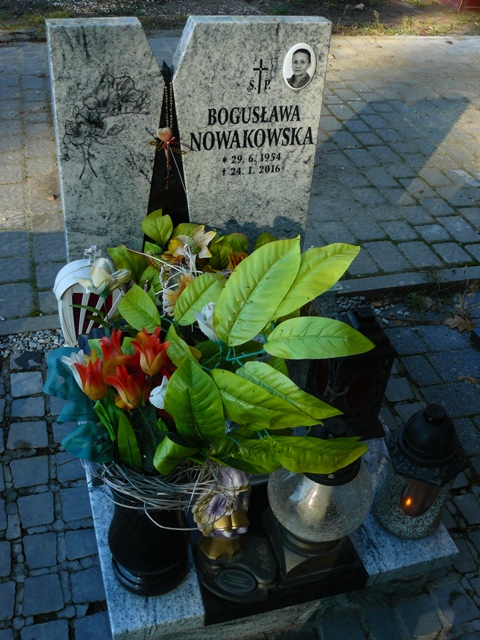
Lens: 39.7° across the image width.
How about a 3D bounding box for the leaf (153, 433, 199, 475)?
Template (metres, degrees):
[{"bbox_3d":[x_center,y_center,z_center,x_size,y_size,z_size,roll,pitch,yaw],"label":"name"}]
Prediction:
[{"bbox_3d":[-0.101,0.213,1.060,0.080,0.060,0.060,7,38,2],"label":"leaf"}]

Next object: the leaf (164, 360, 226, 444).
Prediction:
[{"bbox_3d":[-0.066,0.121,0.980,0.090,0.150,0.035,-7,24,7],"label":"leaf"}]

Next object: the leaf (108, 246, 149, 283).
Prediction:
[{"bbox_3d":[-0.248,-0.121,1.480,0.075,0.035,0.110,-45,99,-17],"label":"leaf"}]

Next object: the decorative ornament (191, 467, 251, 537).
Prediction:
[{"bbox_3d":[-0.037,0.345,1.265,0.100,0.115,0.075,-6,33,-16],"label":"decorative ornament"}]

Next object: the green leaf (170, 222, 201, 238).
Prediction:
[{"bbox_3d":[-0.133,-0.215,1.656,0.080,0.060,0.030,1,20,-5],"label":"green leaf"}]

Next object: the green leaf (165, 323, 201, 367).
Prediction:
[{"bbox_3d":[-0.088,0.039,1.020,0.055,0.090,0.030,-29,18,1],"label":"green leaf"}]

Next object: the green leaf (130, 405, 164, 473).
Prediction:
[{"bbox_3d":[-0.144,0.185,1.040,0.045,0.120,0.020,-1,27,4],"label":"green leaf"}]

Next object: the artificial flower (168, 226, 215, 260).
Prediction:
[{"bbox_3d":[-0.103,-0.169,1.450,0.100,0.075,0.100,7,38,-10],"label":"artificial flower"}]

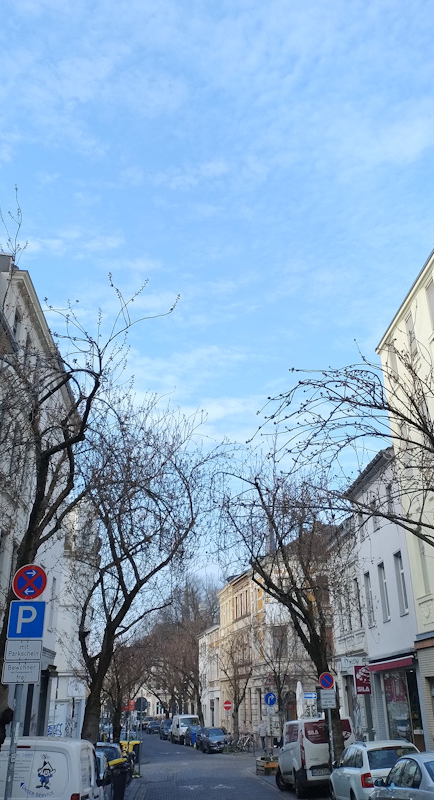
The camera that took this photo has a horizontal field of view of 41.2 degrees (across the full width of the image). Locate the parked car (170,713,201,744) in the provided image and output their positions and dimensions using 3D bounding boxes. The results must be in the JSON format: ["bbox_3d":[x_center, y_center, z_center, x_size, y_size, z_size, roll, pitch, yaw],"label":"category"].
[{"bbox_3d":[-3.212,33.075,58.000,2.080,2.400,5.400,4,-26,-9],"label":"parked car"}]

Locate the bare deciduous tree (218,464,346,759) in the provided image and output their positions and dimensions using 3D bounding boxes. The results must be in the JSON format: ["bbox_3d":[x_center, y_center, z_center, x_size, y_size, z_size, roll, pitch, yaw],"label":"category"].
[{"bbox_3d":[2.200,7.411,18.889,4.300,9.600,4.400,2,-26,-5],"label":"bare deciduous tree"}]

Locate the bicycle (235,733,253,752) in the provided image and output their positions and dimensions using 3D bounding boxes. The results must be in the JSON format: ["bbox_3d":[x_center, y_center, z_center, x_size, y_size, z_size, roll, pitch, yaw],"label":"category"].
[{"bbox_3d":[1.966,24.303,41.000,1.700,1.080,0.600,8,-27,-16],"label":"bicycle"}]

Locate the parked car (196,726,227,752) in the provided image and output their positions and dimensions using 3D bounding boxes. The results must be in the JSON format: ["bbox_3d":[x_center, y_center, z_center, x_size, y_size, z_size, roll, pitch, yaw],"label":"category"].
[{"bbox_3d":[-0.489,25.575,43.500,1.820,1.530,4.300,4,-26,-9],"label":"parked car"}]

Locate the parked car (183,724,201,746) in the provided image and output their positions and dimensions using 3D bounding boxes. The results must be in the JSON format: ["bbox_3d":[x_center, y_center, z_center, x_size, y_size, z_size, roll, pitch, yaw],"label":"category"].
[{"bbox_3d":[-2.163,29.631,51.000,1.760,1.500,4.100,4,-26,-9],"label":"parked car"}]

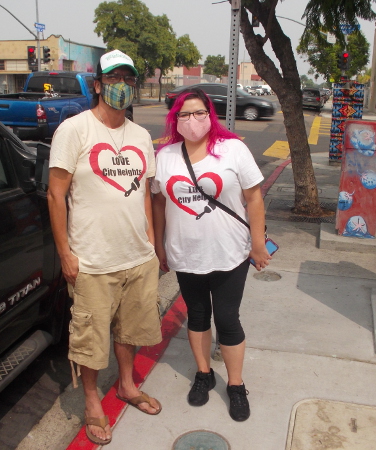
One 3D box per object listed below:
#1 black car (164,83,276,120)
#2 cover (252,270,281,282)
[{"bbox_3d":[1.366,-5.356,21.800,4.600,1.460,1.780,5,16,15],"label":"black car"},{"bbox_3d":[0.716,0.475,4.587,0.270,0.020,0.270,1,15,0],"label":"cover"}]

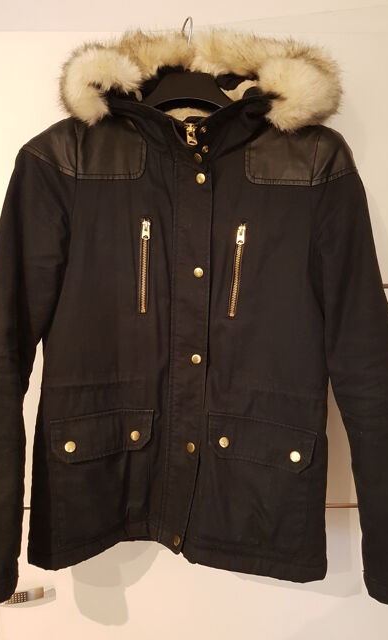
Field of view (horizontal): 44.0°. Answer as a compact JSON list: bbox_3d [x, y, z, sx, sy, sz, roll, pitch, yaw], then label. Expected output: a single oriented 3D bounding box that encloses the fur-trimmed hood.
[{"bbox_3d":[0.009,-0.341,0.693,0.390,0.160,0.150,0,6,0],"label":"fur-trimmed hood"}]

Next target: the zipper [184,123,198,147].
[{"bbox_3d":[-0.004,-0.262,0.676,0.015,0.031,0.010,-8,6,1],"label":"zipper"}]

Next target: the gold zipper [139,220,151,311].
[{"bbox_3d":[-0.072,-0.079,0.696,0.015,0.140,0.010,2,6,0],"label":"gold zipper"}]

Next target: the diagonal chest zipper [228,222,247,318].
[{"bbox_3d":[0.064,-0.072,0.696,0.015,0.140,0.010,6,6,-1],"label":"diagonal chest zipper"}]

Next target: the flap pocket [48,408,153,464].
[{"bbox_3d":[-0.136,0.170,0.712,0.155,0.065,0.022,-5,7,-17],"label":"flap pocket"}]

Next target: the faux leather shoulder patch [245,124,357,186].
[{"bbox_3d":[0.157,-0.245,0.703,0.163,0.092,0.070,0,6,0],"label":"faux leather shoulder patch"}]

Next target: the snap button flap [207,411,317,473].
[{"bbox_3d":[0.099,0.180,0.713,0.162,0.067,0.022,7,8,16],"label":"snap button flap"}]

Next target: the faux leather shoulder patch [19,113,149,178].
[{"bbox_3d":[-0.161,-0.255,0.702,0.178,0.094,0.070,0,6,0],"label":"faux leather shoulder patch"}]

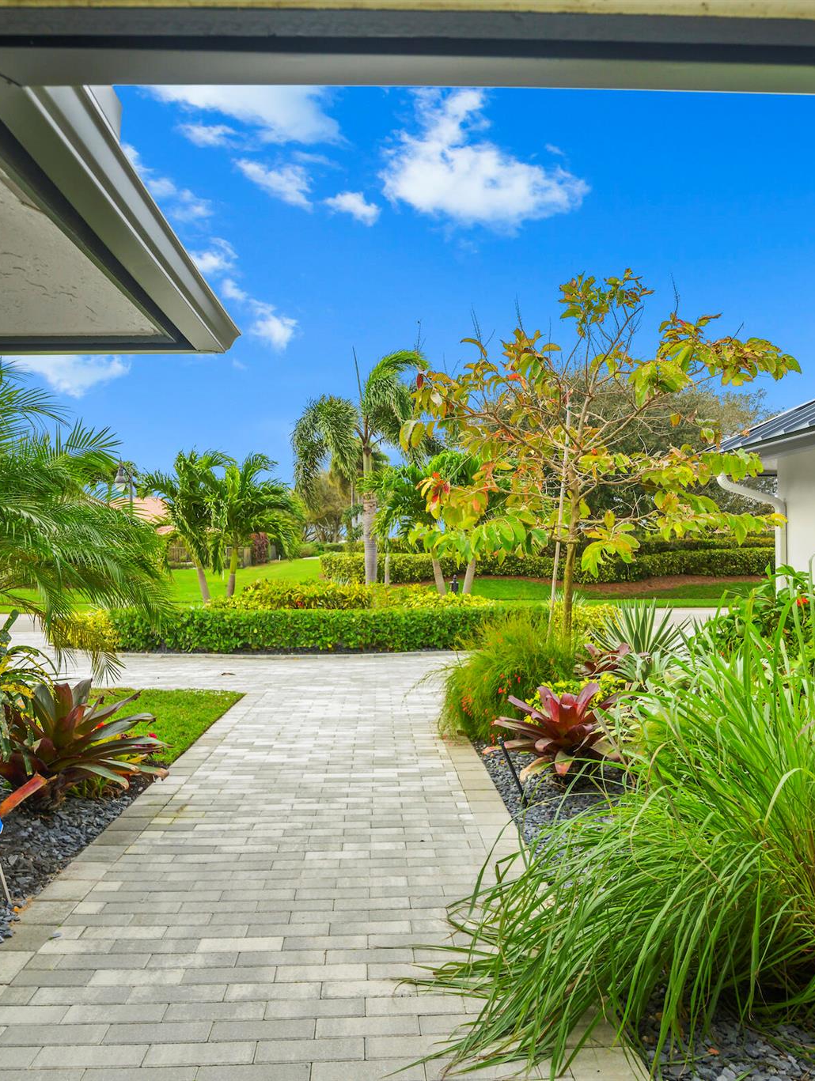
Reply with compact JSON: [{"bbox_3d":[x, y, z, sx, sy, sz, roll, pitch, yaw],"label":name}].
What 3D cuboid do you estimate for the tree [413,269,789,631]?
[{"bbox_3d":[1.930,-0.525,7.200,3.850,4.250,3.600,-1,-1,-2],"label":"tree"}]

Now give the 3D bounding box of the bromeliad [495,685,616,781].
[{"bbox_3d":[0.991,1.270,4.800,0.820,0.580,0.800,-1,-1,-2],"label":"bromeliad"}]

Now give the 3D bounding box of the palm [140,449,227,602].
[{"bbox_3d":[-4.208,0.061,13.800,1.800,3.600,1.800,-1,-1,-2],"label":"palm"}]

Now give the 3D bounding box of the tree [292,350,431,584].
[{"bbox_3d":[-0.801,-0.896,13.600,2.800,5.500,2.700,-1,-1,-2],"label":"tree"}]

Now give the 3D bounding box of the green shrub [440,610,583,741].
[{"bbox_3d":[0.906,1.126,6.250,1.200,0.950,1.150,-1,-1,-2],"label":"green shrub"}]

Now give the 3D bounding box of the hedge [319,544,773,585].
[{"bbox_3d":[6.030,1.099,30.500,20.000,1.500,1.800,-1,-1,-2],"label":"hedge"}]

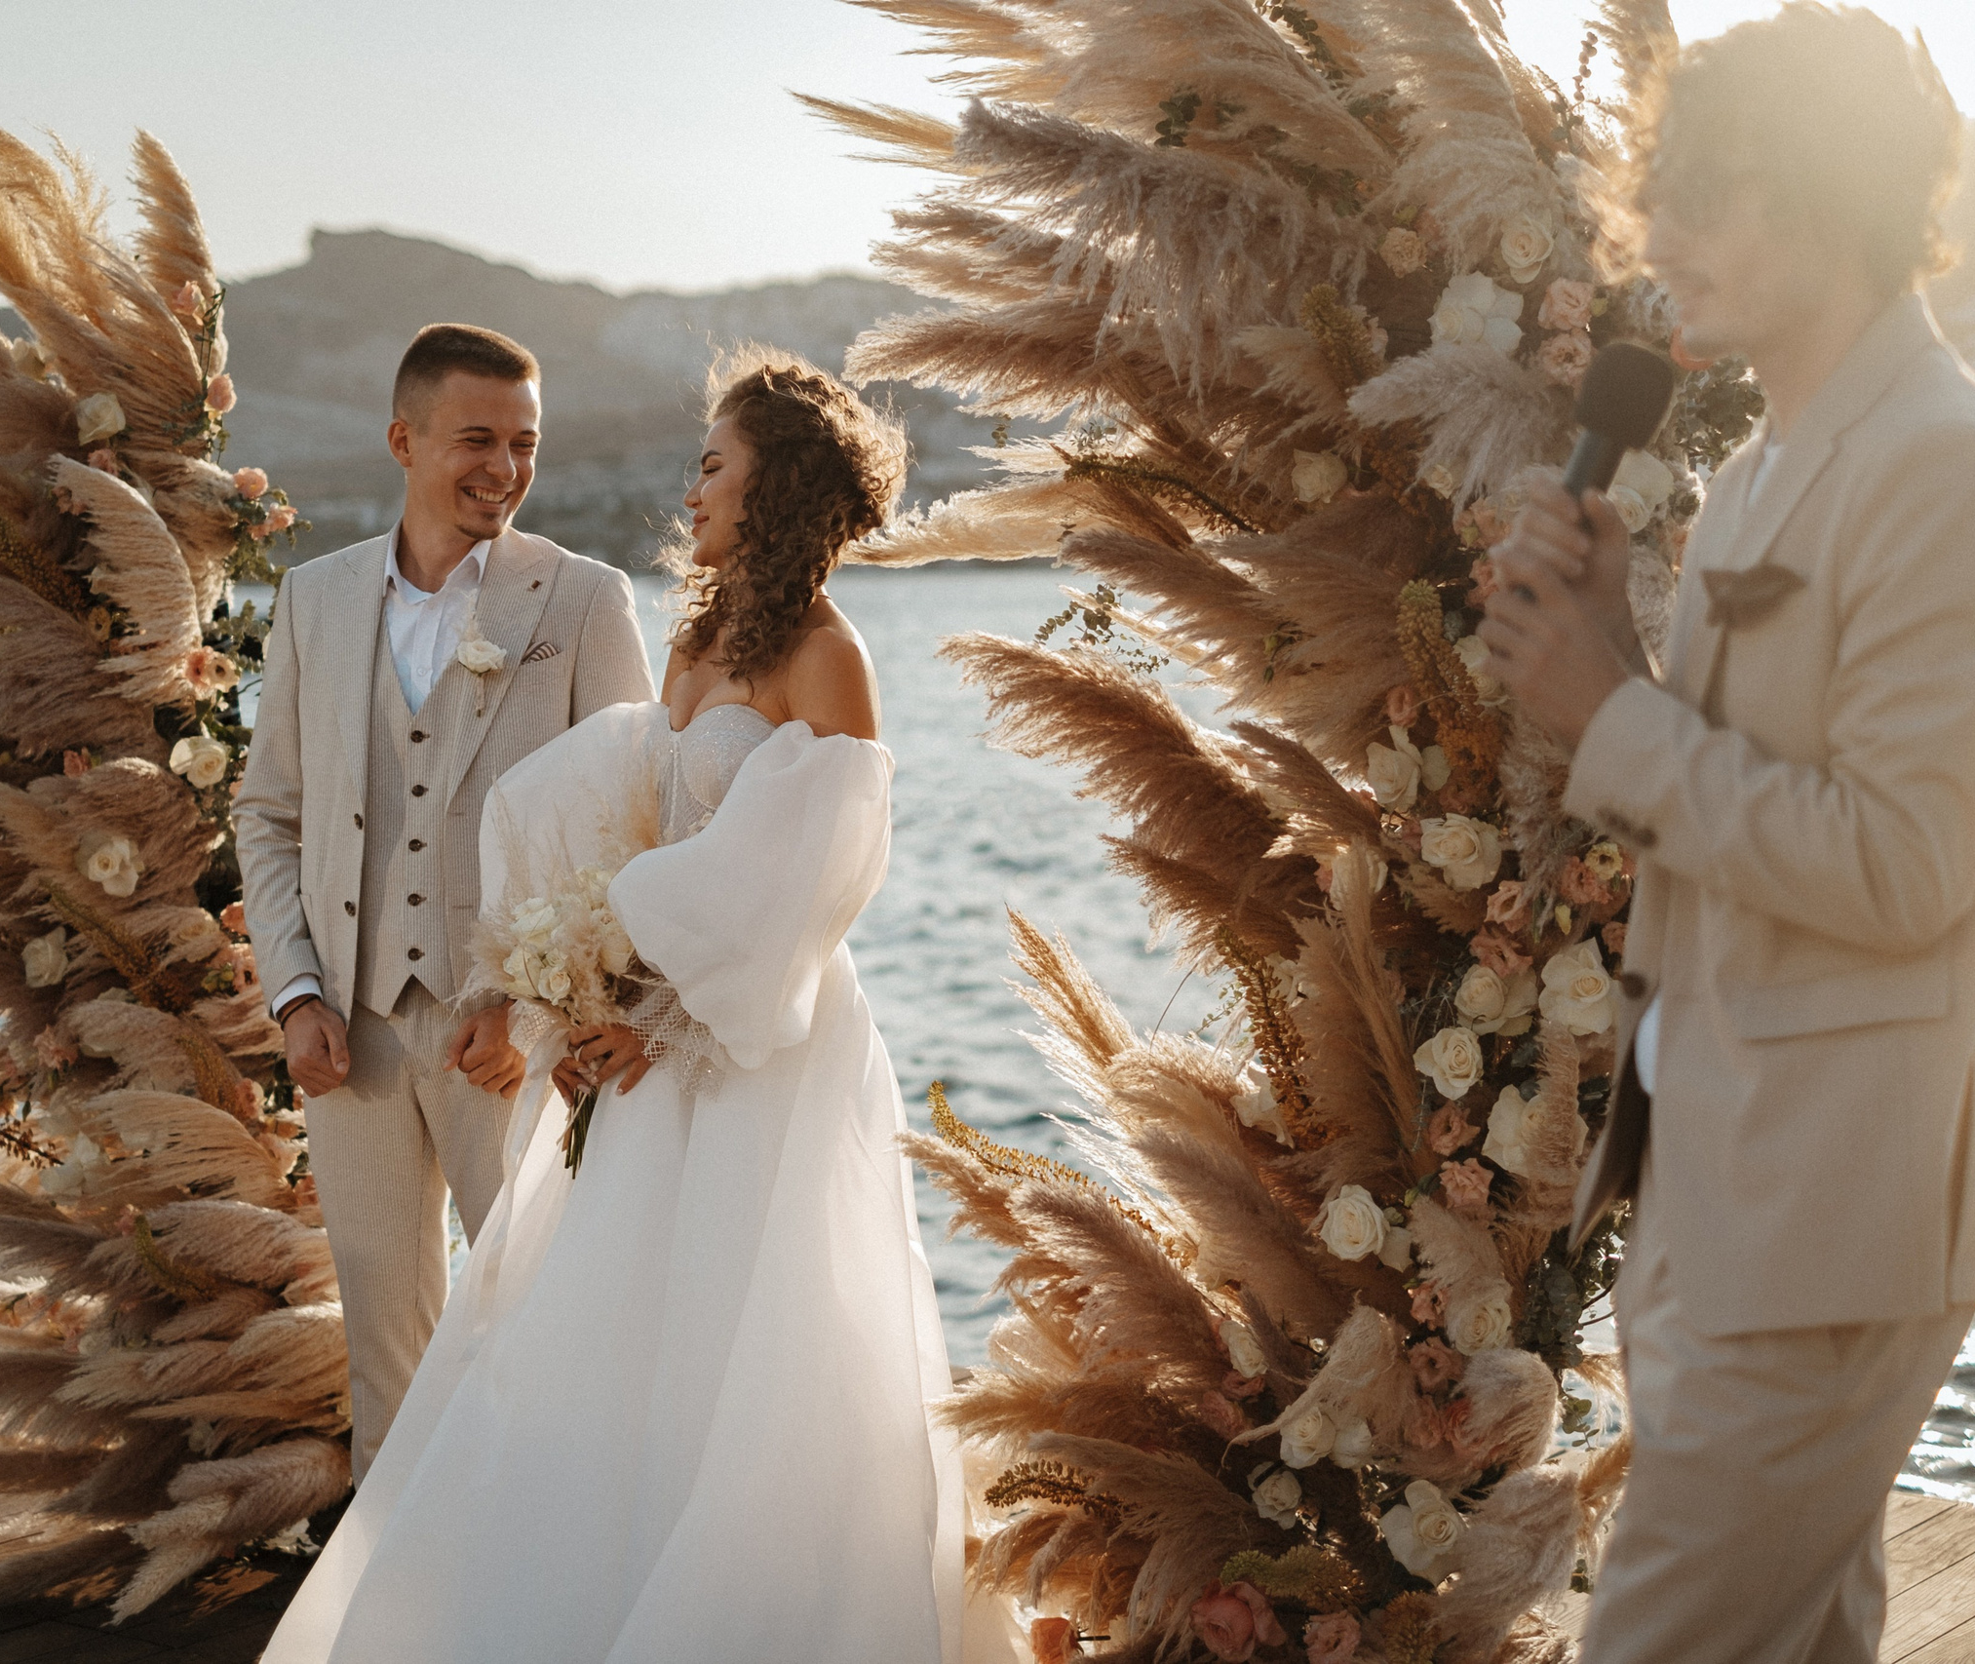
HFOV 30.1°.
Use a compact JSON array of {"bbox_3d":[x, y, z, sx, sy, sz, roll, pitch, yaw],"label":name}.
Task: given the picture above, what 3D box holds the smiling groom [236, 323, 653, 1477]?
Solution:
[{"bbox_3d":[-0.685,0.244,4.650,0.550,1.800,0.350,1,5,22],"label":"smiling groom"}]

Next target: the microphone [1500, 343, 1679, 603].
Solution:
[{"bbox_3d":[0.436,-0.246,2.750,0.058,0.250,0.058,24,-6,0],"label":"microphone"}]

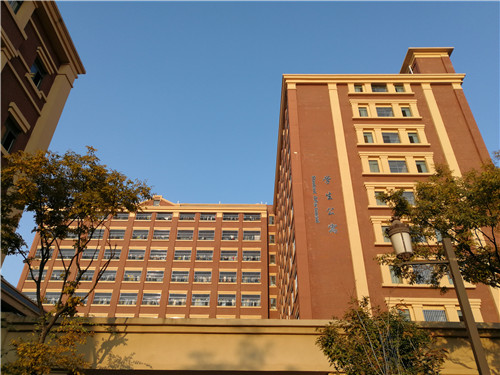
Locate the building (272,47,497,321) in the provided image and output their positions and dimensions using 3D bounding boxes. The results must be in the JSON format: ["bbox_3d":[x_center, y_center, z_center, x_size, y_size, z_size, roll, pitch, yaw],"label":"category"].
[{"bbox_3d":[13.435,8.510,45.610,19.527,41.035,29.573,0,-34,1],"label":"building"}]

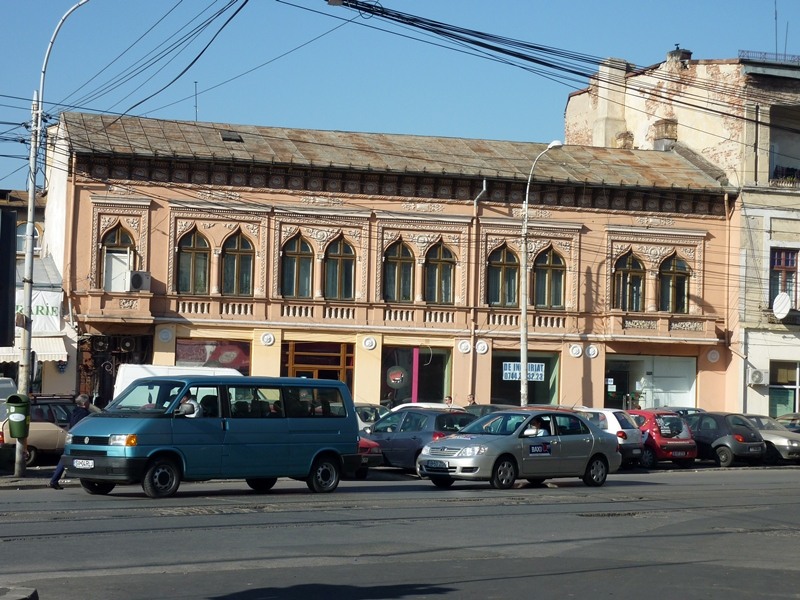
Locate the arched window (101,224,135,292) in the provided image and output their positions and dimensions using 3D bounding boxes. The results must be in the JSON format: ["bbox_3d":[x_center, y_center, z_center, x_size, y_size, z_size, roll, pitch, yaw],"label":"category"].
[{"bbox_3d":[-8.151,-1.197,48.010,0.929,1.935,0.250,2,-3,-14],"label":"arched window"}]

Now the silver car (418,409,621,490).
[{"bbox_3d":[2.318,2.827,31.888,4.410,1.470,1.710,5,-4,-43],"label":"silver car"}]

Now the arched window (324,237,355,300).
[{"bbox_3d":[-1.803,-0.939,49.592,0.873,1.880,0.250,2,-3,-14],"label":"arched window"}]

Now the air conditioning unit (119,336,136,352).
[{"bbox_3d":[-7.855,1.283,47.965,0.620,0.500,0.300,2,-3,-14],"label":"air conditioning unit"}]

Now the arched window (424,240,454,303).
[{"bbox_3d":[1.195,-0.802,50.339,0.900,1.849,0.250,2,-3,-14],"label":"arched window"}]

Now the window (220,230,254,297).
[{"bbox_3d":[-4.677,-1.079,47.892,0.991,1.960,0.300,3,-3,-16],"label":"window"}]

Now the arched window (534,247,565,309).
[{"bbox_3d":[4.564,-0.685,50.628,1.010,1.950,0.300,3,-3,-16],"label":"arched window"}]

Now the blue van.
[{"bbox_3d":[-3.004,2.183,27.274,5.060,1.940,1.840,5,-4,-44],"label":"blue van"}]

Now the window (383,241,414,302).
[{"bbox_3d":[-0.045,-0.857,50.030,0.951,1.837,0.250,2,-3,-14],"label":"window"}]

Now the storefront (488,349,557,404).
[{"bbox_3d":[3.726,3.004,50.200,2.286,2.960,0.400,3,-3,-16],"label":"storefront"}]

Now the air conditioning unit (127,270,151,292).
[{"bbox_3d":[-7.215,-0.511,46.000,0.320,0.550,0.800,-1,-4,33],"label":"air conditioning unit"}]

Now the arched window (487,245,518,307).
[{"bbox_3d":[3.122,-0.739,50.201,1.025,1.934,0.300,3,-3,-16],"label":"arched window"}]

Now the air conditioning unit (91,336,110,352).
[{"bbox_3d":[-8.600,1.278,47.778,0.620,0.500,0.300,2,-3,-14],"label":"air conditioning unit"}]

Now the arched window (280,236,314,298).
[{"bbox_3d":[-3.065,-0.992,49.278,0.921,1.868,0.250,2,-3,-14],"label":"arched window"}]

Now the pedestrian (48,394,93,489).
[{"bbox_3d":[-5.275,2.287,26.800,0.700,1.560,0.500,3,-4,-30],"label":"pedestrian"}]

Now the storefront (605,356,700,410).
[{"bbox_3d":[7.768,3.220,51.796,3.040,2.954,0.400,2,-3,-14],"label":"storefront"}]

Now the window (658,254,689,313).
[{"bbox_3d":[8.609,-0.517,52.187,1.039,1.792,0.250,2,-3,-14],"label":"window"}]

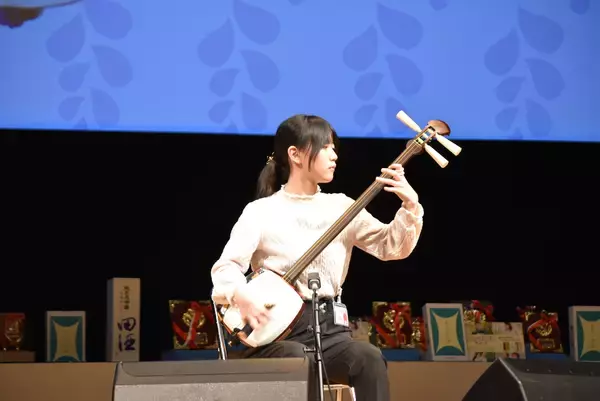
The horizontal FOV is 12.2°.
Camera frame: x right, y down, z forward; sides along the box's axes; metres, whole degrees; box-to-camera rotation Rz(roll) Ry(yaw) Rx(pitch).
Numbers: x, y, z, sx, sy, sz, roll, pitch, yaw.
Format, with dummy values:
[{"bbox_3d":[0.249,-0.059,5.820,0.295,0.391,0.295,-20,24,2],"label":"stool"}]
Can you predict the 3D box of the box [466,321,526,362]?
[{"bbox_3d":[0.866,0.637,12.523,0.280,0.180,0.050,1,-19,-16],"label":"box"}]

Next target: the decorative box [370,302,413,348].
[{"bbox_3d":[0.406,0.560,12.373,0.174,0.213,0.050,1,-21,-16],"label":"decorative box"}]

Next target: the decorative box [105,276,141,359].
[{"bbox_3d":[-0.757,0.528,12.056,0.118,0.390,0.118,1,-6,-16],"label":"decorative box"}]

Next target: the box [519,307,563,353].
[{"bbox_3d":[1.088,0.602,12.572,0.158,0.193,0.050,1,-21,-17],"label":"box"}]

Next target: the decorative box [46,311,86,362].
[{"bbox_3d":[-0.998,0.595,11.976,0.166,0.248,0.055,0,-15,-12],"label":"decorative box"}]

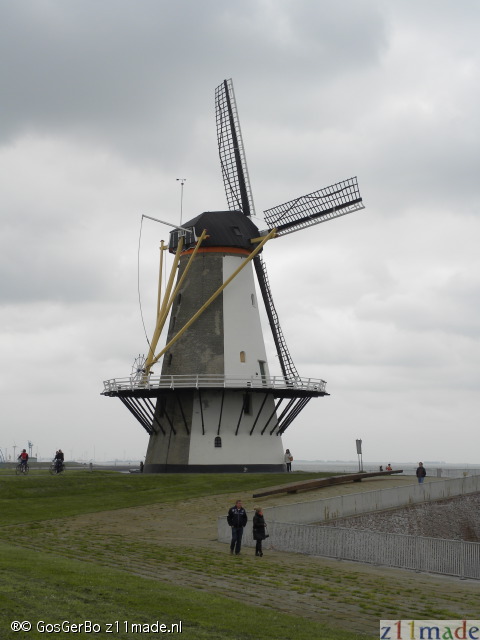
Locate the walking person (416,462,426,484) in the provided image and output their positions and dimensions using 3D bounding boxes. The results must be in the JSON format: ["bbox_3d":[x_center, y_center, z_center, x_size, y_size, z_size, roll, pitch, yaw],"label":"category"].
[{"bbox_3d":[11.126,9.594,85.000,0.550,1.740,0.360,-1,-6,11],"label":"walking person"}]

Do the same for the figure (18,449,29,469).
[{"bbox_3d":[-15.166,9.948,97.000,0.620,1.750,1.650,4,-7,-30],"label":"figure"}]

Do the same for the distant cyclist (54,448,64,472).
[{"bbox_3d":[-12.676,9.948,97.000,0.650,1.750,1.650,4,-7,-35],"label":"distant cyclist"}]

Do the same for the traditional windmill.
[{"bbox_3d":[-1.699,-3.482,99.379,16.000,28.600,23.000,4,-7,-33],"label":"traditional windmill"}]

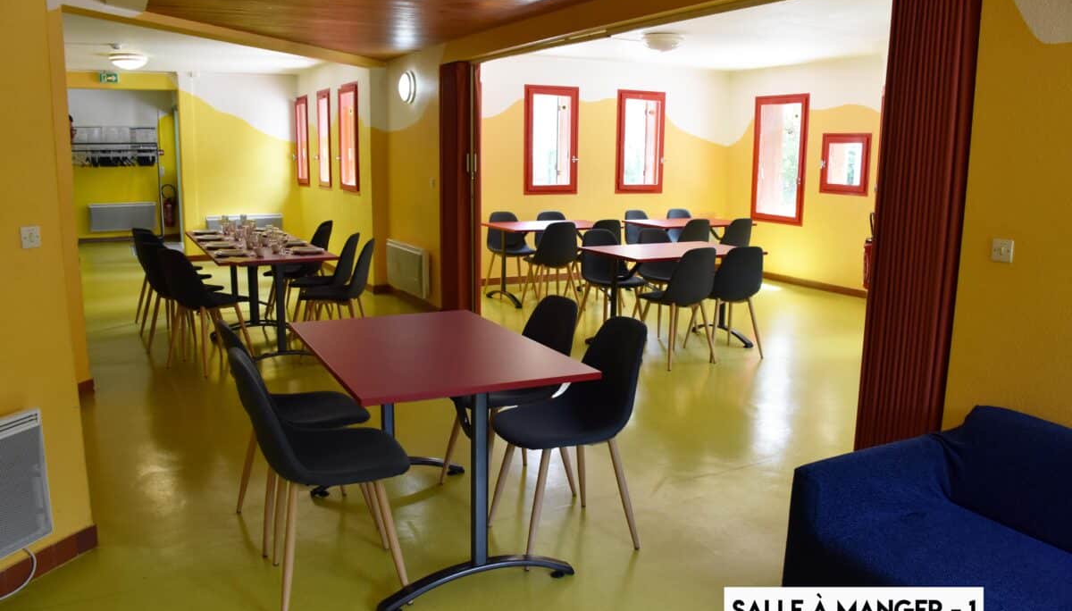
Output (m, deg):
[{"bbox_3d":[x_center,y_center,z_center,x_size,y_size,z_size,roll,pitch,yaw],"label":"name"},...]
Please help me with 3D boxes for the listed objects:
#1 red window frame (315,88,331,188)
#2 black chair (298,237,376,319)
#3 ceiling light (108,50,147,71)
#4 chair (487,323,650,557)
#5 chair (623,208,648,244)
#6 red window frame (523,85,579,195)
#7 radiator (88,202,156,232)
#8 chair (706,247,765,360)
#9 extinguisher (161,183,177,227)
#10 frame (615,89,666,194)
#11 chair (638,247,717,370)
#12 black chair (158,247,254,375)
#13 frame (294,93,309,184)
[{"bbox_3d":[-2.572,-2.010,9.748,0.080,1.180,0.660,-5,12,-28],"label":"red window frame"},{"bbox_3d":[-1.446,-0.060,5.849,0.555,0.855,0.450,-4,11,-23],"label":"black chair"},{"bbox_3d":[-4.519,-2.715,8.889,0.420,0.160,0.420,-5,12,-28],"label":"ceiling light"},{"bbox_3d":[0.111,0.473,3.023,0.555,0.855,0.450,-4,11,-26],"label":"chair"},{"bbox_3d":[1.209,-0.611,8.839,0.450,0.845,0.530,-5,12,-28],"label":"chair"},{"bbox_3d":[0.181,-1.829,8.923,0.690,1.190,0.080,-5,12,-28],"label":"red window frame"},{"bbox_3d":[-6.636,-1.421,12.943,0.980,0.445,0.100,-4,12,-24],"label":"radiator"},{"bbox_3d":[1.390,-0.054,5.916,0.450,0.845,0.530,-2,11,-16],"label":"chair"},{"bbox_3d":[-6.149,-1.664,13.469,0.235,0.730,0.200,-5,12,-28],"label":"extinguisher"},{"bbox_3d":[1.297,-1.998,9.875,0.710,1.245,0.090,-5,12,-28],"label":"frame"},{"bbox_3d":[1.014,-0.016,5.792,0.450,0.855,0.555,-5,12,-29],"label":"chair"},{"bbox_3d":[-2.236,0.009,5.469,0.440,0.850,0.520,8,13,32],"label":"black chair"},{"bbox_3d":[-3.127,-2.197,10.771,0.080,1.190,0.670,-5,12,-28],"label":"frame"}]

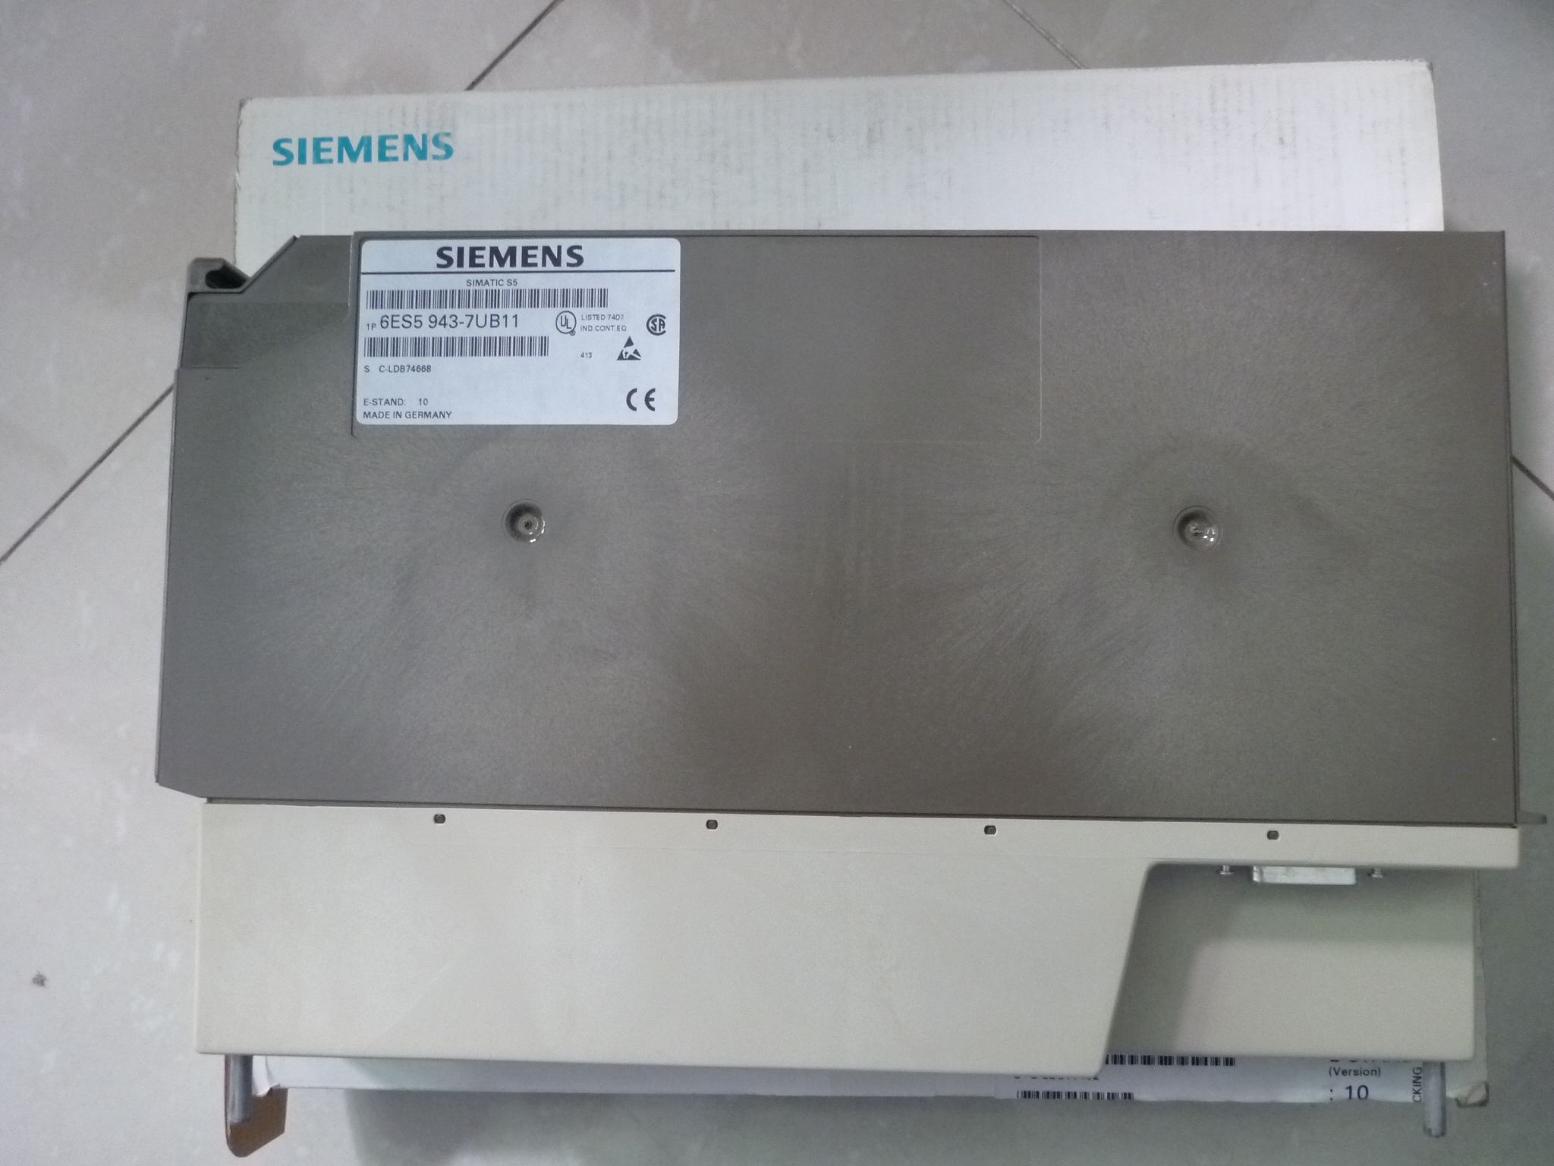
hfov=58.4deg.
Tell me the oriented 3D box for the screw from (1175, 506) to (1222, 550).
[{"bbox_3d":[0.094,-0.012,0.312,0.010,0.005,0.010,1,86,3],"label":"screw"}]

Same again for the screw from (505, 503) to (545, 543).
[{"bbox_3d":[-0.058,-0.014,0.320,0.009,0.005,0.009,1,86,3],"label":"screw"}]

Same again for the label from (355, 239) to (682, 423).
[{"bbox_3d":[-0.060,-0.058,0.322,0.075,0.001,0.044,1,86,3],"label":"label"}]

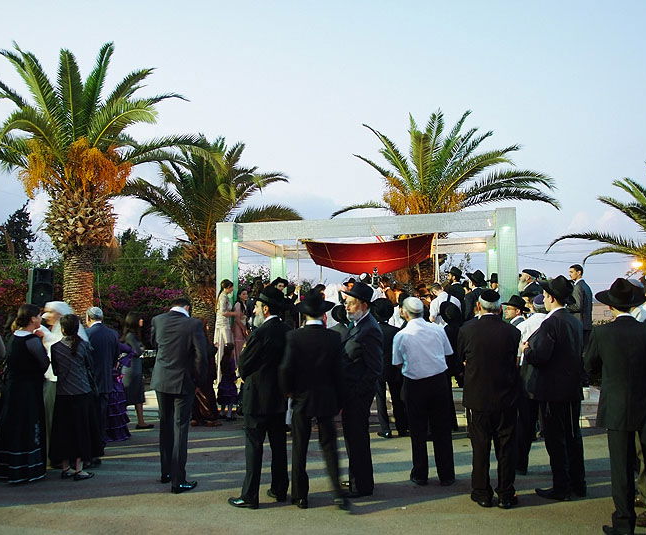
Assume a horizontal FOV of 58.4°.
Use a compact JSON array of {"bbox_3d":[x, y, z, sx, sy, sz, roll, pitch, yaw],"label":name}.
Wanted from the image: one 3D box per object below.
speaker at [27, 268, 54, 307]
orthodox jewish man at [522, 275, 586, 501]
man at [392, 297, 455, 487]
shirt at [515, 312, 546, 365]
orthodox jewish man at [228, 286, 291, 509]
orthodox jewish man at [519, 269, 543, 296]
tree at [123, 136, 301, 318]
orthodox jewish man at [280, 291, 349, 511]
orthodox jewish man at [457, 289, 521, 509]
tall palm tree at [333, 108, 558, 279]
[{"bbox_3d":[-4.787,0.347,9.800,0.370,0.650,0.380,-6,-7,42],"label":"speaker"},{"bbox_3d":[1.922,1.009,4.920,0.520,1.810,0.420,4,-7,-43],"label":"orthodox jewish man"},{"bbox_3d":[0.938,1.135,5.342,0.580,1.710,0.370,0,-4,-12],"label":"man"},{"bbox_3d":[2.137,0.709,5.682,0.520,0.580,0.300,1,-4,-19],"label":"shirt"},{"bbox_3d":[-0.515,1.072,4.847,0.450,1.800,0.540,-3,-5,31],"label":"orthodox jewish man"},{"bbox_3d":[3.027,0.903,8.354,0.400,1.750,0.550,-3,-5,28],"label":"orthodox jewish man"},{"bbox_3d":[-2.103,0.023,10.760,3.500,5.000,3.500,-1,-5,0],"label":"tree"},{"bbox_3d":[-0.071,1.074,4.806,0.570,1.780,0.440,0,-4,-3],"label":"orthodox jewish man"},{"bbox_3d":[1.337,1.048,4.768,0.520,1.720,0.360,0,-6,-12],"label":"orthodox jewish man"},{"bbox_3d":[2.940,-0.684,13.881,5.300,6.200,5.300,-1,-4,0],"label":"tall palm tree"}]

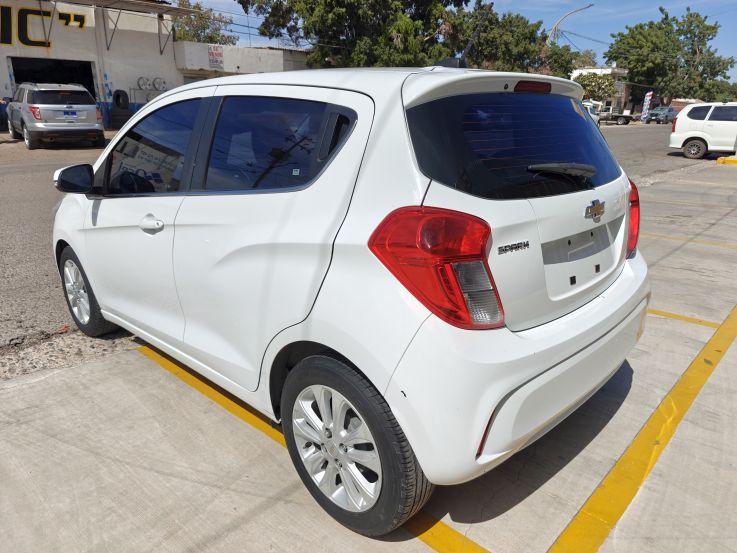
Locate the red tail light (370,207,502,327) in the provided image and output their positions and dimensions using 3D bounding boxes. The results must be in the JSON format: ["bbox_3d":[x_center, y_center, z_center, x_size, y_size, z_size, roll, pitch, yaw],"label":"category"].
[{"bbox_3d":[0.179,-0.022,1.311,0.250,0.330,0.280,-13,21,-36],"label":"red tail light"}]

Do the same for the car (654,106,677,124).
[{"bbox_3d":[30.012,-16.384,50.000,4.800,1.750,1.850,-15,23,-35],"label":"car"}]

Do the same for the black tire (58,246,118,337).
[{"bbox_3d":[-1.831,0.089,3.214,0.585,0.585,0.200,17,24,40],"label":"black tire"}]

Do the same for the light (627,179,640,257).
[{"bbox_3d":[1.120,-0.307,2.248,0.300,0.340,0.240,17,24,40],"label":"light"}]

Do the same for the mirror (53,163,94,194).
[{"bbox_3d":[-1.431,-0.471,2.382,0.140,0.145,0.200,14,22,41],"label":"mirror"}]

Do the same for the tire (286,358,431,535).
[{"bbox_3d":[-0.050,0.528,1.632,0.585,0.580,0.190,14,22,41],"label":"tire"}]

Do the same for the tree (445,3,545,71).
[{"bbox_3d":[9.477,-15.347,35.667,8.000,8.180,8.000,4,20,13],"label":"tree"}]

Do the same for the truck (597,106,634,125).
[{"bbox_3d":[20.587,-14.134,43.000,1.850,1.750,5.000,-16,25,-41],"label":"truck"}]

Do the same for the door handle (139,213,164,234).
[{"bbox_3d":[-0.967,-0.236,2.184,0.205,0.085,0.055,17,24,40],"label":"door handle"}]

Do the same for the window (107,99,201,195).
[{"bbox_3d":[-1.001,-0.578,2.253,0.880,0.430,0.080,14,8,41],"label":"window"}]

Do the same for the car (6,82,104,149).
[{"bbox_3d":[-10.245,-5.276,15.854,2.050,1.790,5.000,-15,24,-39],"label":"car"}]

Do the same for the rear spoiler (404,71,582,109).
[{"bbox_3d":[0.502,-0.650,1.724,0.270,0.150,1.200,14,22,41],"label":"rear spoiler"}]

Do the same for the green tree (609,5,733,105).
[{"bbox_3d":[33.295,-23.593,54.000,12.200,11.200,11.000,12,22,31],"label":"green tree"}]

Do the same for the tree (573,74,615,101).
[{"bbox_3d":[21.319,-16.905,46.000,3.700,4.600,3.600,10,21,26],"label":"tree"}]

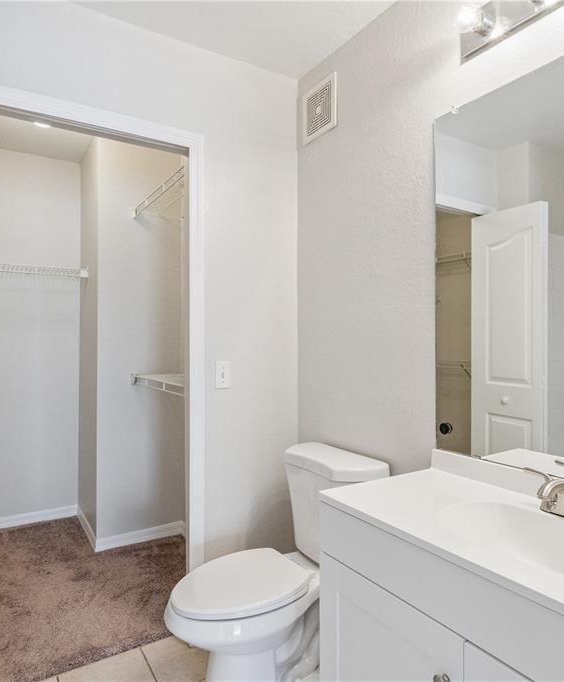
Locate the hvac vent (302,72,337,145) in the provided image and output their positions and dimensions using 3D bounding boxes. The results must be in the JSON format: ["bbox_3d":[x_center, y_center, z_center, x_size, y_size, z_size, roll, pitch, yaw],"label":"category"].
[{"bbox_3d":[0.164,-0.998,1.961,0.020,0.225,0.224,0,0,-33],"label":"hvac vent"}]

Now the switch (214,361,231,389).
[{"bbox_3d":[-0.248,0.142,1.916,0.071,0.116,0.014,0,0,-31],"label":"switch"}]

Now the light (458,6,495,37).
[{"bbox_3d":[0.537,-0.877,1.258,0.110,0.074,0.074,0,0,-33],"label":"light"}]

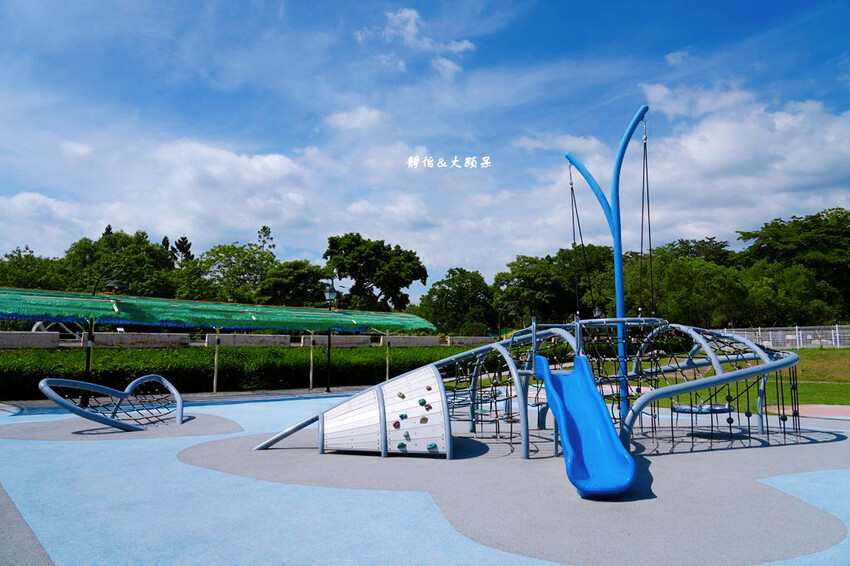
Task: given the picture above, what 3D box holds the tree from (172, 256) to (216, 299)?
[{"bbox_3d":[-18.135,2.228,44.025,4.200,8.680,4.200,3,-7,-22],"label":"tree"}]

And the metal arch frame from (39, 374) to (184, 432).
[{"bbox_3d":[-6.160,2.383,11.500,2.100,1.050,2.600,-1,-7,10],"label":"metal arch frame"}]

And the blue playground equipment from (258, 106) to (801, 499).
[{"bbox_3d":[2.262,-0.434,9.111,9.800,6.160,5.430,1,-7,-7],"label":"blue playground equipment"}]

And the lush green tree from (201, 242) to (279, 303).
[{"bbox_3d":[-14.643,1.680,44.090,6.600,9.810,6.600,2,-7,-18],"label":"lush green tree"}]

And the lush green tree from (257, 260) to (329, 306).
[{"bbox_3d":[-9.714,2.291,41.002,6.000,7.930,6.000,2,-7,-13],"label":"lush green tree"}]

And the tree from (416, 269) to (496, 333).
[{"bbox_3d":[2.214,2.609,40.971,6.600,7.390,6.600,0,-7,3],"label":"tree"}]

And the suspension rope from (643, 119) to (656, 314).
[{"bbox_3d":[4.065,-1.253,10.413,0.280,3.650,0.270,0,-7,0],"label":"suspension rope"}]

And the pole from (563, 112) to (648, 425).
[{"bbox_3d":[3.421,-0.292,10.302,1.650,6.160,0.550,0,-7,0],"label":"pole"}]

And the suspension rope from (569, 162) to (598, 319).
[{"bbox_3d":[2.843,-0.791,10.359,0.480,2.750,0.320,0,-7,0],"label":"suspension rope"}]

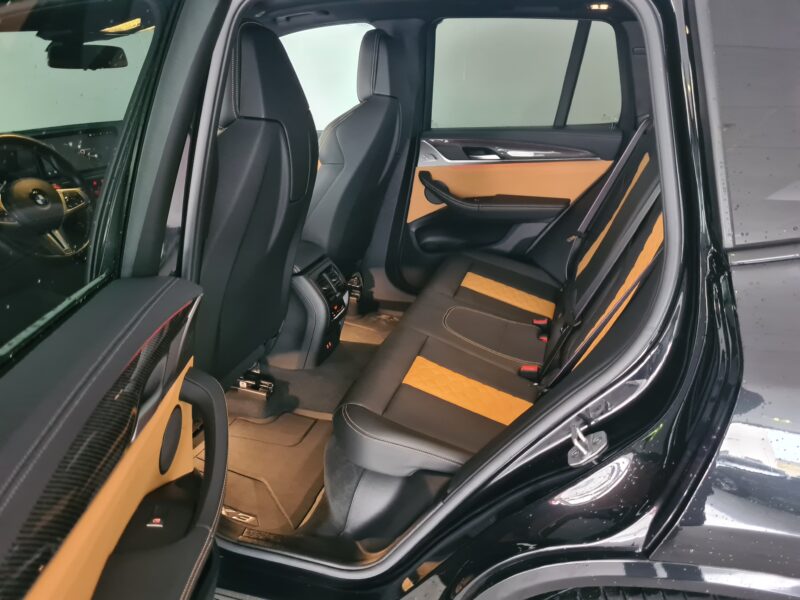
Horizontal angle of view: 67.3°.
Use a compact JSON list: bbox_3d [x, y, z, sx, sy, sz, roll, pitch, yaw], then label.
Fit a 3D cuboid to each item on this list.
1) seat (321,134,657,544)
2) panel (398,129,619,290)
[{"bbox_3d":[0.416,-0.033,1.789,0.910,1.000,1.320,7,24,17],"label":"seat"},{"bbox_3d":[0.415,-0.354,2.466,0.840,0.710,0.130,7,24,17],"label":"panel"}]

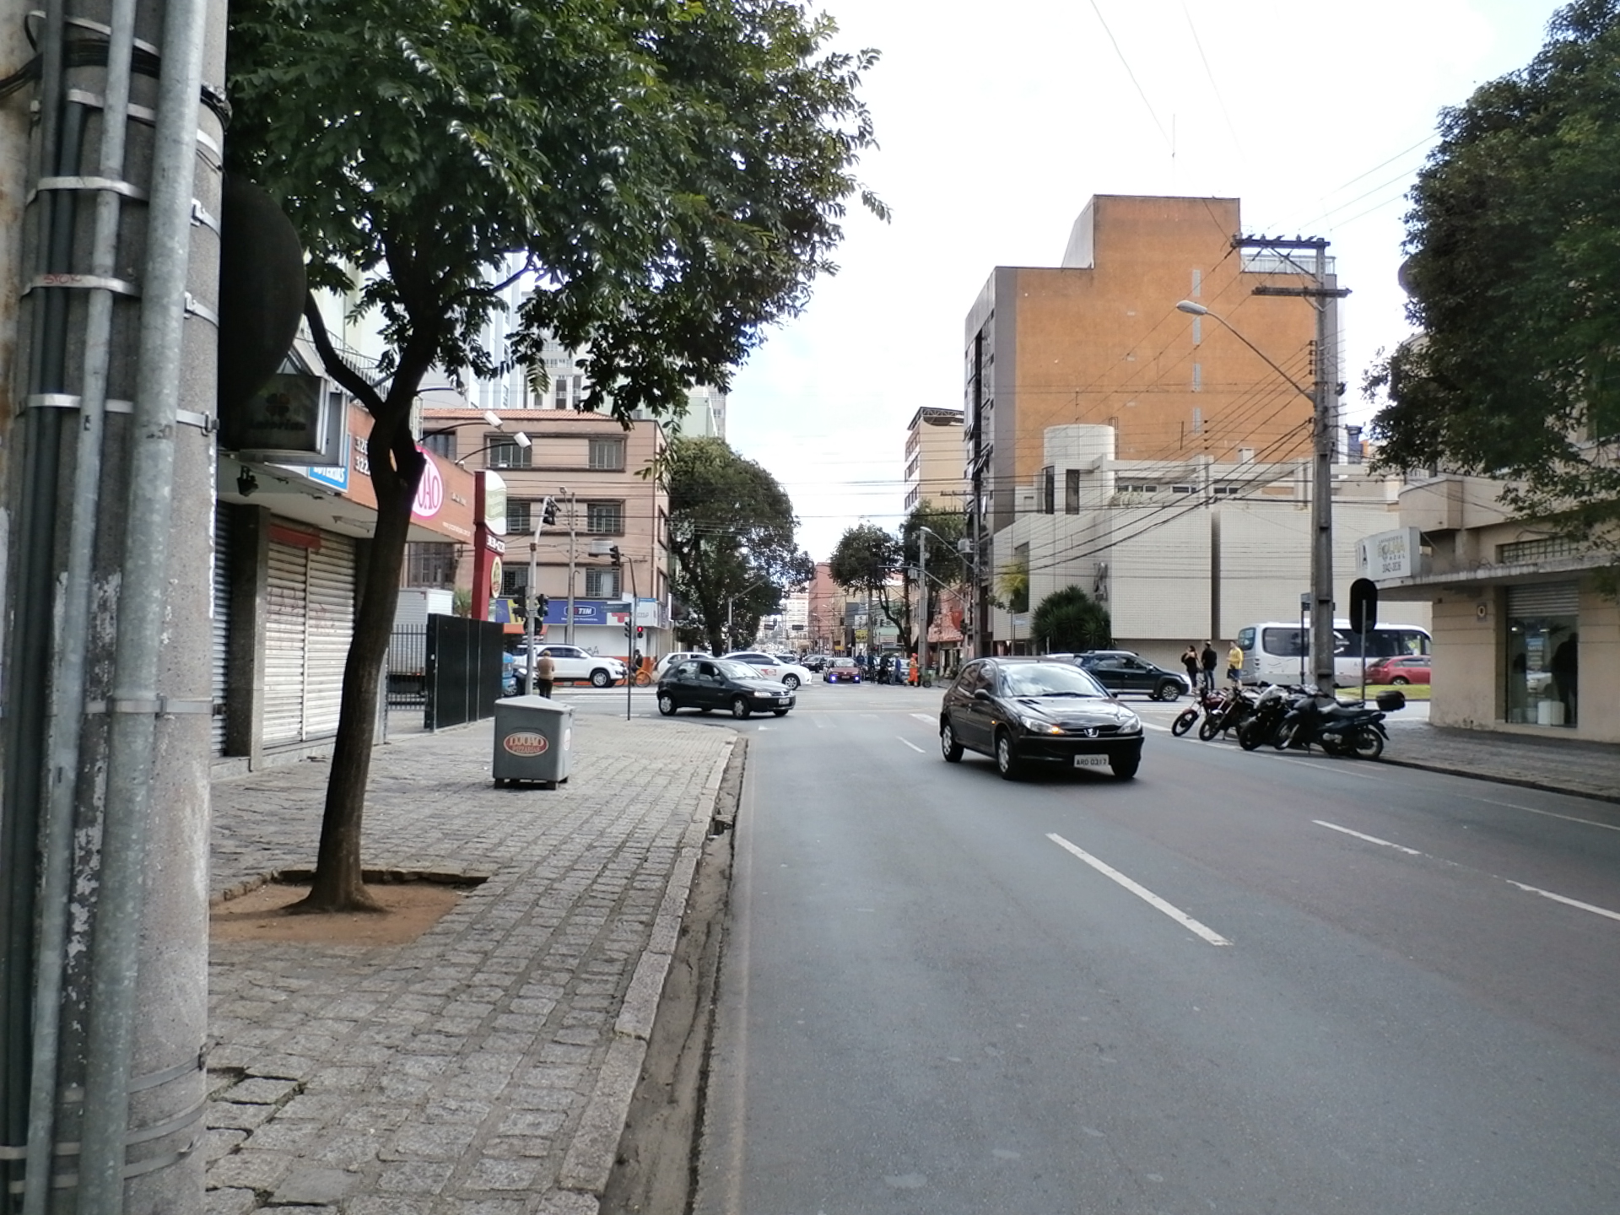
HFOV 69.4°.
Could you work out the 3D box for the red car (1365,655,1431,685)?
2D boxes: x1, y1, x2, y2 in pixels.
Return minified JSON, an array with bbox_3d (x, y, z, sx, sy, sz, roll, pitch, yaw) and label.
[{"bbox_3d":[24.170,2.630,45.944,4.300,1.470,1.770,1,-2,-2],"label":"red car"}]

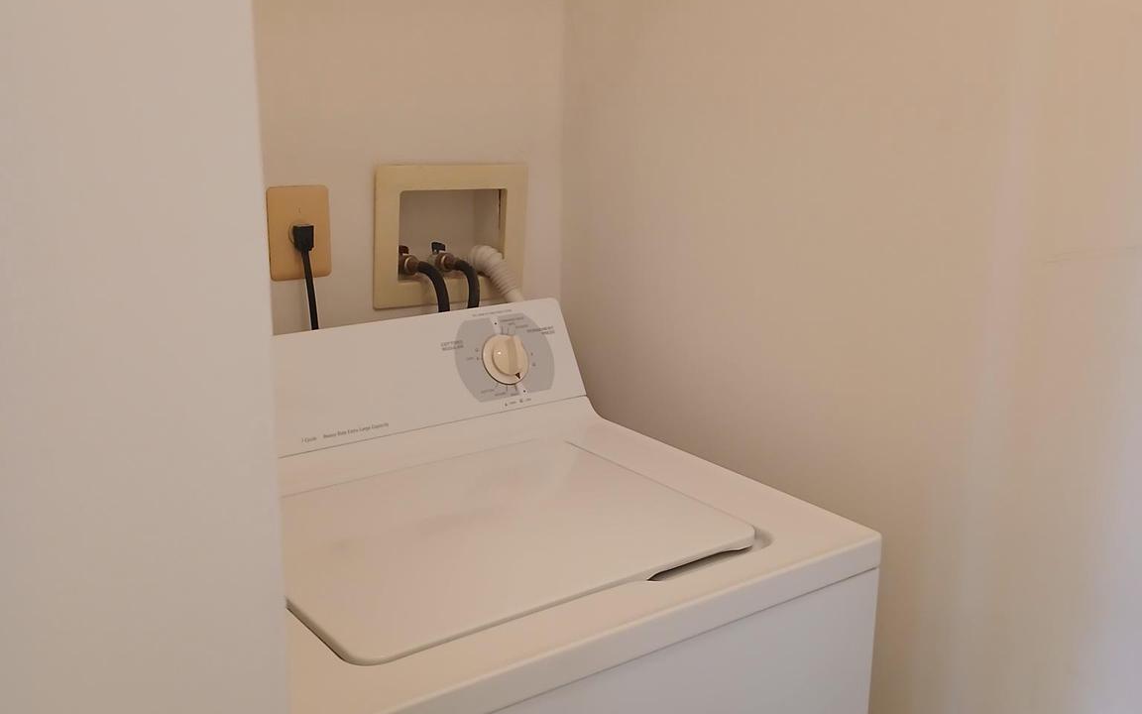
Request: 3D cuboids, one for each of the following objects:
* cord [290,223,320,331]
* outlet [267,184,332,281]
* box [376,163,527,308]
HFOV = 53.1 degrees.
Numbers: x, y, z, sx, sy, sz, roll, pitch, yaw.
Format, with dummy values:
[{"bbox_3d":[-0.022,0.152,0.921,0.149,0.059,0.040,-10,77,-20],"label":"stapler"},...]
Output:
[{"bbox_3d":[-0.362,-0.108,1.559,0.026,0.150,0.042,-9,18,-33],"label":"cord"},{"bbox_3d":[-0.369,-0.170,1.569,0.084,0.128,0.012,-9,18,-33],"label":"outlet"},{"bbox_3d":[-0.197,-0.190,1.736,0.250,0.205,0.090,-9,18,-33],"label":"box"}]

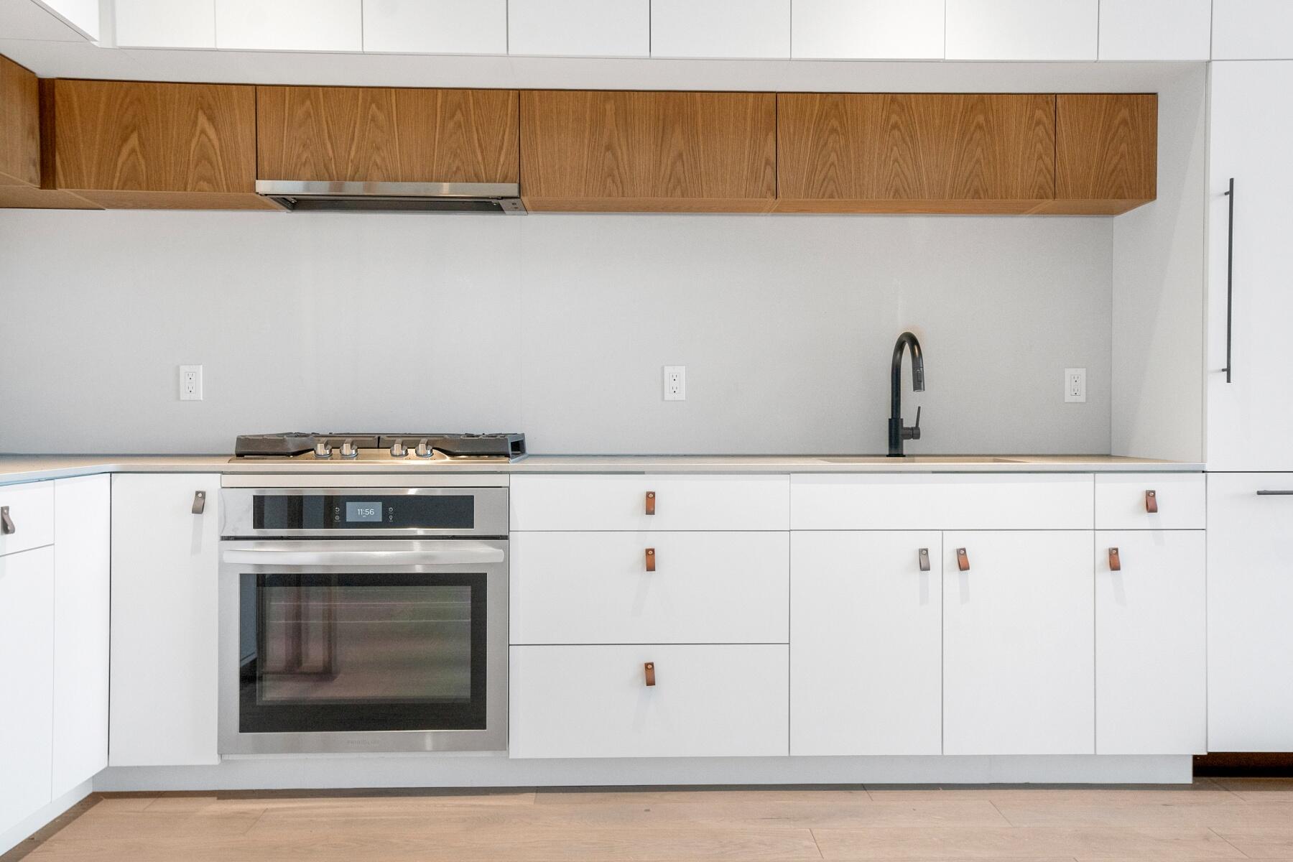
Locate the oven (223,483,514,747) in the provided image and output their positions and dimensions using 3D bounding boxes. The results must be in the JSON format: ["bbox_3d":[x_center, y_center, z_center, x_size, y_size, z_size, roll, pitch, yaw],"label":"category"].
[{"bbox_3d":[-0.754,0.497,3.058,0.754,0.703,0.620,0,1,-2],"label":"oven"}]

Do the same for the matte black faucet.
[{"bbox_3d":[0.830,-0.112,3.224,0.108,0.388,0.283,0,1,-2],"label":"matte black faucet"}]

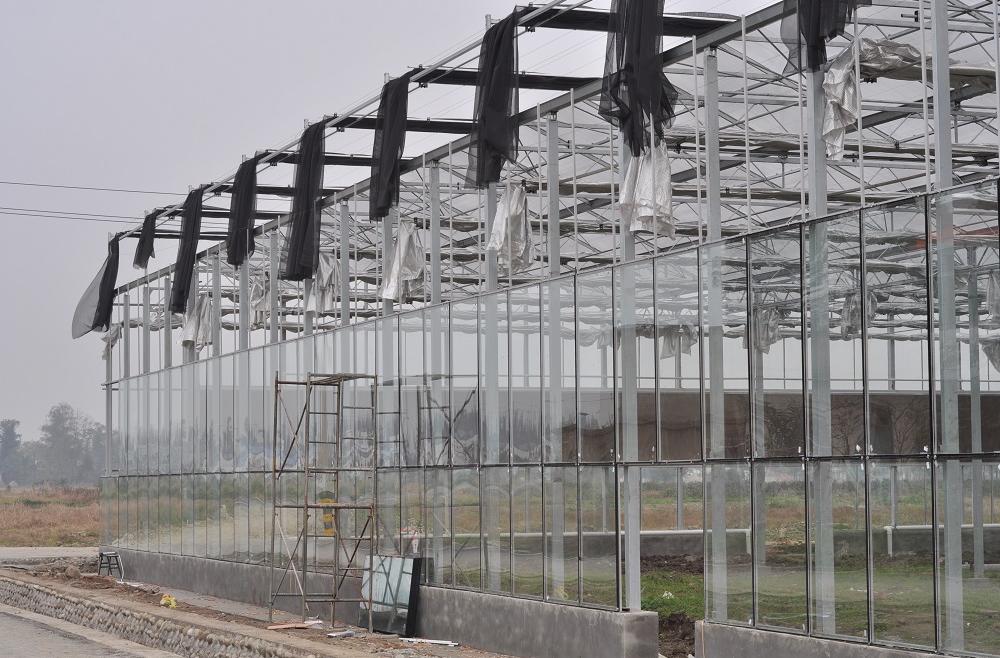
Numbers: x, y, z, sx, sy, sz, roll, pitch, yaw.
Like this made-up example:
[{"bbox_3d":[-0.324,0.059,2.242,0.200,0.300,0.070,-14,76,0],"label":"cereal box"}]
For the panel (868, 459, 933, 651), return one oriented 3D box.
[{"bbox_3d":[3.268,1.808,16.933,0.029,1.524,0.956,1,-4,-22],"label":"panel"}]

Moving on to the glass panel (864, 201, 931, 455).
[{"bbox_3d":[3.300,-0.004,17.339,0.040,2.091,0.970,1,-4,-22],"label":"glass panel"}]

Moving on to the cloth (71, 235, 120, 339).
[{"bbox_3d":[-9.245,-0.936,47.479,0.950,2.300,1.100,1,-4,-22],"label":"cloth"}]

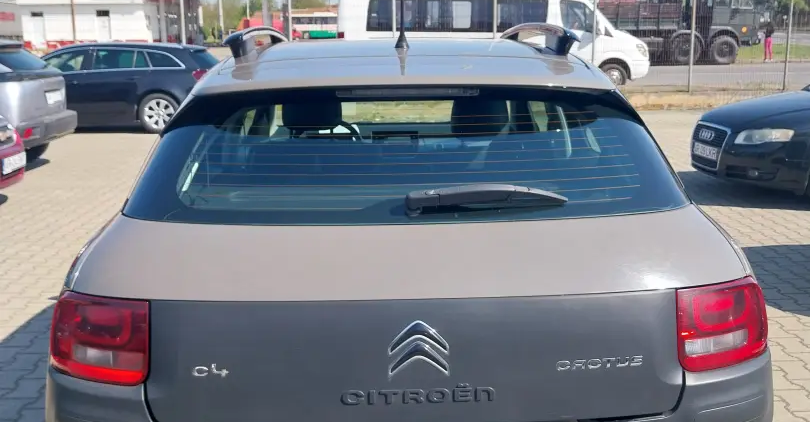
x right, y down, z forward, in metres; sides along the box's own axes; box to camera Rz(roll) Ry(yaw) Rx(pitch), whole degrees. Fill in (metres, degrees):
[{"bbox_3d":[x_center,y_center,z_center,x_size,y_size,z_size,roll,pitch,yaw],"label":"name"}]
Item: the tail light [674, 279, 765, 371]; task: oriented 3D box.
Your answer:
[{"bbox_3d":[0.680,0.230,1.766,0.250,0.185,0.190,-1,13,-3],"label":"tail light"}]

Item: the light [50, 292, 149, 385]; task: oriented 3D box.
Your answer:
[{"bbox_3d":[-0.648,0.252,1.718,0.250,0.185,0.190,-1,13,-3],"label":"light"}]

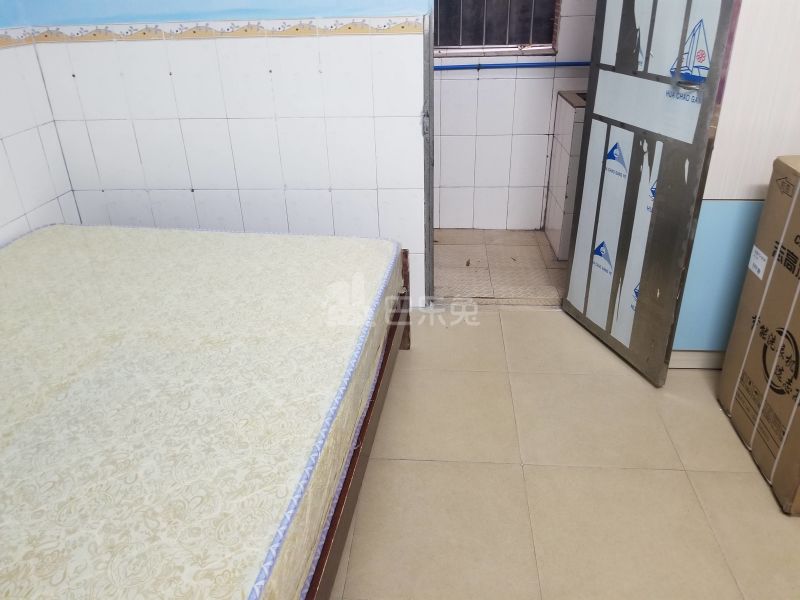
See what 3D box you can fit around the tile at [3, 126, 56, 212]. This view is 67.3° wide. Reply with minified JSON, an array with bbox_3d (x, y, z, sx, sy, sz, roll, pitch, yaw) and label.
[{"bbox_3d":[-1.471,-0.516,2.394,0.010,0.300,0.200,1,28,4],"label":"tile"}]

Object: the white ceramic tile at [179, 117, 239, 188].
[{"bbox_3d":[-0.804,-0.615,2.546,0.200,0.300,0.010,1,28,4],"label":"white ceramic tile"}]

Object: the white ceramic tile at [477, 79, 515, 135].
[{"bbox_3d":[0.524,-1.052,3.288,0.200,0.300,0.010,1,29,4],"label":"white ceramic tile"}]

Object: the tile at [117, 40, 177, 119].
[{"bbox_3d":[-1.006,-0.876,2.403,0.201,0.300,0.010,0,28,4],"label":"tile"}]

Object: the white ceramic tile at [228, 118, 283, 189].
[{"bbox_3d":[-0.599,-0.608,2.518,0.201,0.298,0.010,0,28,4],"label":"white ceramic tile"}]

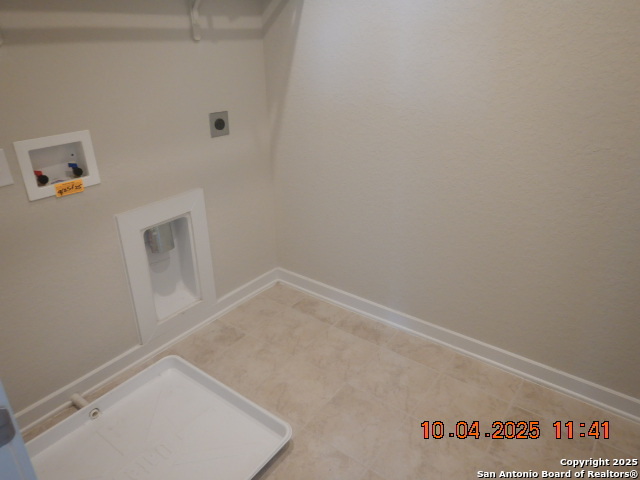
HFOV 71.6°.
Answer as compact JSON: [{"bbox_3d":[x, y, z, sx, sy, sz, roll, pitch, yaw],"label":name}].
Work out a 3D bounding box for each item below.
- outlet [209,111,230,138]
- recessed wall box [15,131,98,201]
[{"bbox_3d":[-0.485,-0.564,2.171,0.014,0.114,0.114,17,29,34],"label":"outlet"},{"bbox_3d":[-0.984,-0.285,1.655,0.090,0.207,0.260,17,29,34],"label":"recessed wall box"}]

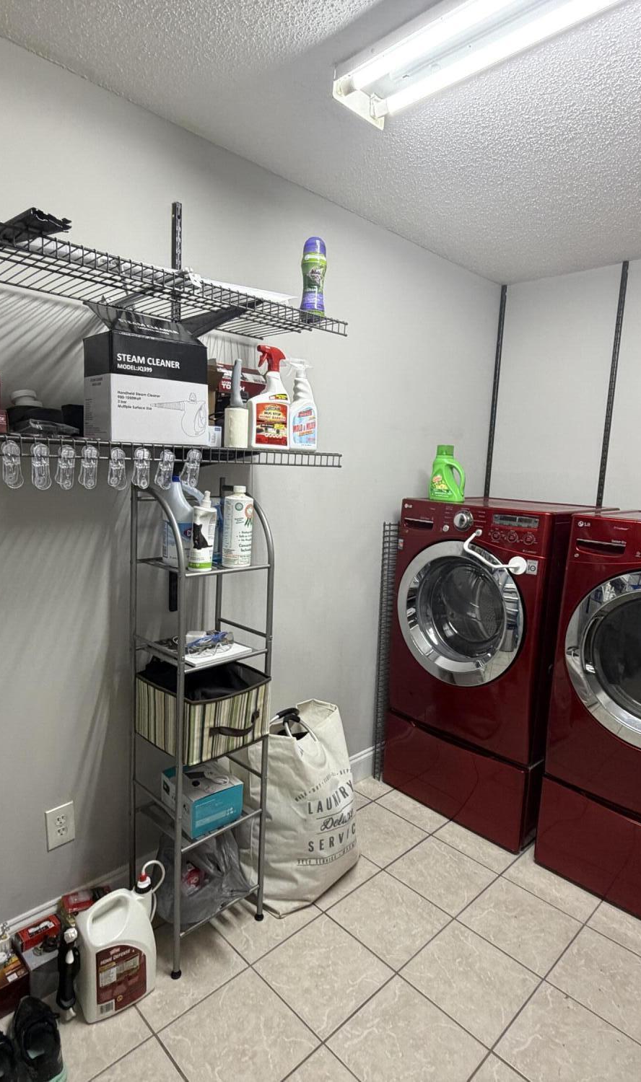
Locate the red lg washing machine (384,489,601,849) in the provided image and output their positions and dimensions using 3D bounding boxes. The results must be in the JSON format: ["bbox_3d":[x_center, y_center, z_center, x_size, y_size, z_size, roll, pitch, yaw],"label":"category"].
[{"bbox_3d":[0.778,0.504,2.643,0.704,1.345,0.685,-6,12,-44],"label":"red lg washing machine"}]

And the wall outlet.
[{"bbox_3d":[-0.776,0.857,1.747,0.079,0.125,0.010,-6,12,-44],"label":"wall outlet"}]

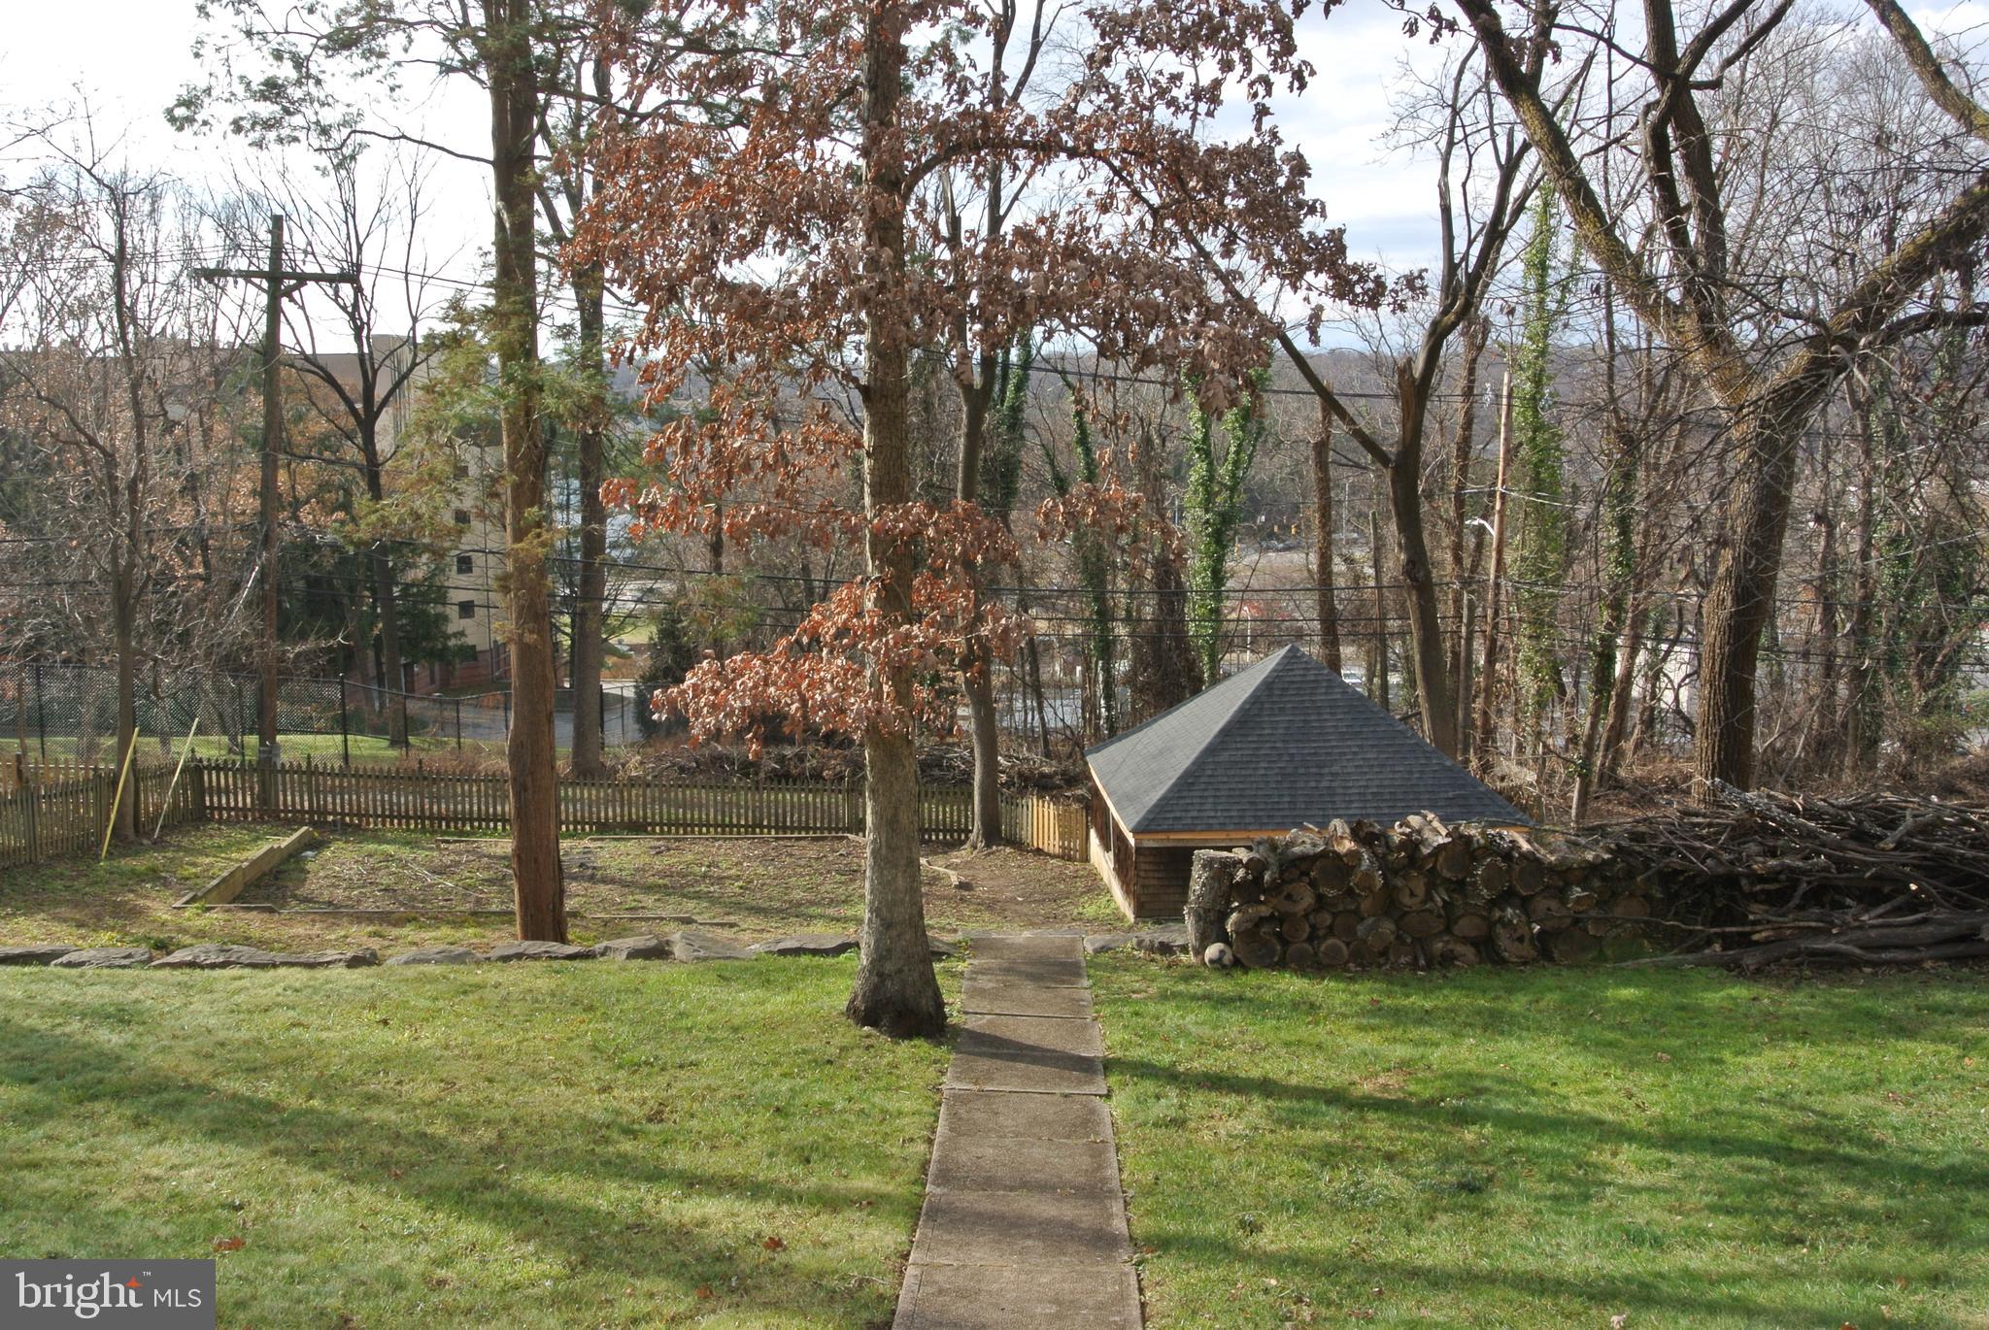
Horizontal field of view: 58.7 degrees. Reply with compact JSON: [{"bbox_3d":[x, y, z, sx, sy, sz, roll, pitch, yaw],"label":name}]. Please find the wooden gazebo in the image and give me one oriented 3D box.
[{"bbox_3d":[4.880,1.733,29.352,6.100,4.170,6.100,0,8,-4],"label":"wooden gazebo"}]

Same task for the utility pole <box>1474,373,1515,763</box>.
[{"bbox_3d":[12.145,-2.276,42.945,0.280,9.550,0.280,1,8,-4],"label":"utility pole"}]

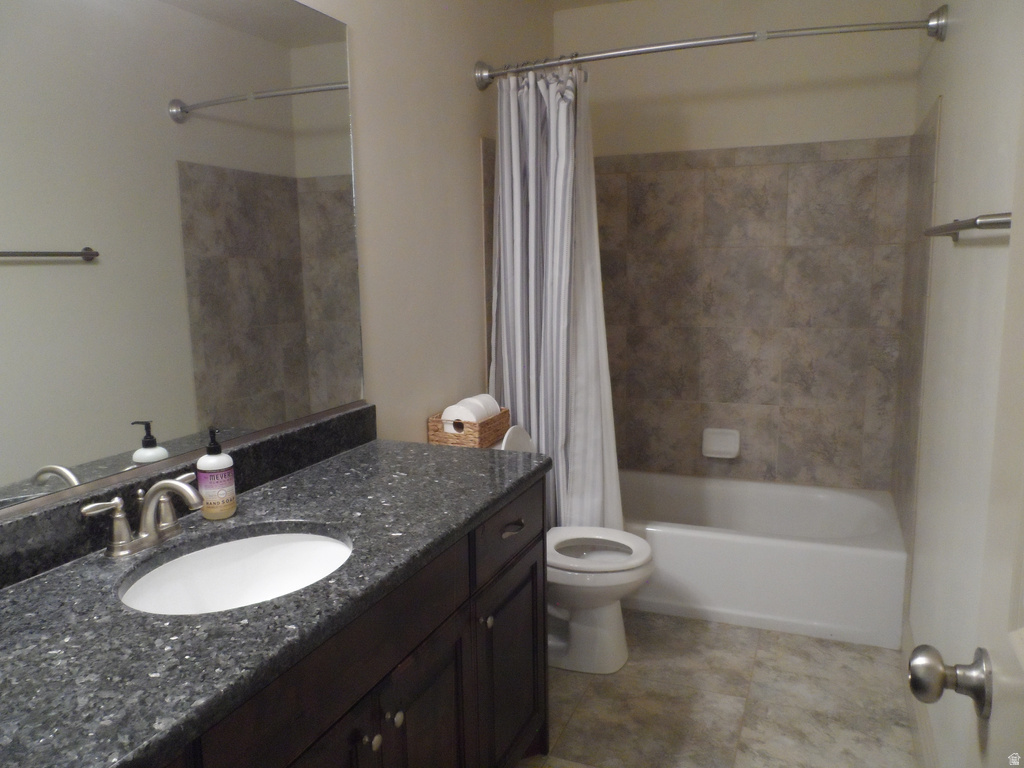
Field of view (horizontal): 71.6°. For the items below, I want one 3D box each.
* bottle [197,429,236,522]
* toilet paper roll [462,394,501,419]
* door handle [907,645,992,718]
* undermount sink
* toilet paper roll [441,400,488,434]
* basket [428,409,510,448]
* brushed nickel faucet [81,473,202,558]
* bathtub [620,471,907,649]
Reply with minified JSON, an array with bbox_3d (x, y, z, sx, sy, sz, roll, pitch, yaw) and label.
[{"bbox_3d":[-0.597,0.174,1.430,0.068,0.182,0.068,-6,10,-30],"label":"bottle"},{"bbox_3d":[-0.114,0.105,2.445,0.123,0.123,0.102,2,9,23],"label":"toilet paper roll"},{"bbox_3d":[0.421,0.286,0.693,0.066,0.066,0.066,2,9,23],"label":"door handle"},{"bbox_3d":[-0.454,0.385,1.213,0.350,0.160,0.415,2,9,23],"label":"undermount sink"},{"bbox_3d":[-0.153,0.126,2.354,0.123,0.123,0.102,2,9,23],"label":"toilet paper roll"},{"bbox_3d":[-0.144,0.149,2.408,0.185,0.100,0.232,2,9,23],"label":"basket"},{"bbox_3d":[-0.614,0.229,1.264,0.175,0.122,0.235,2,9,23],"label":"brushed nickel faucet"},{"bbox_3d":[0.772,0.656,2.998,1.500,0.345,0.740,2,9,23],"label":"bathtub"}]

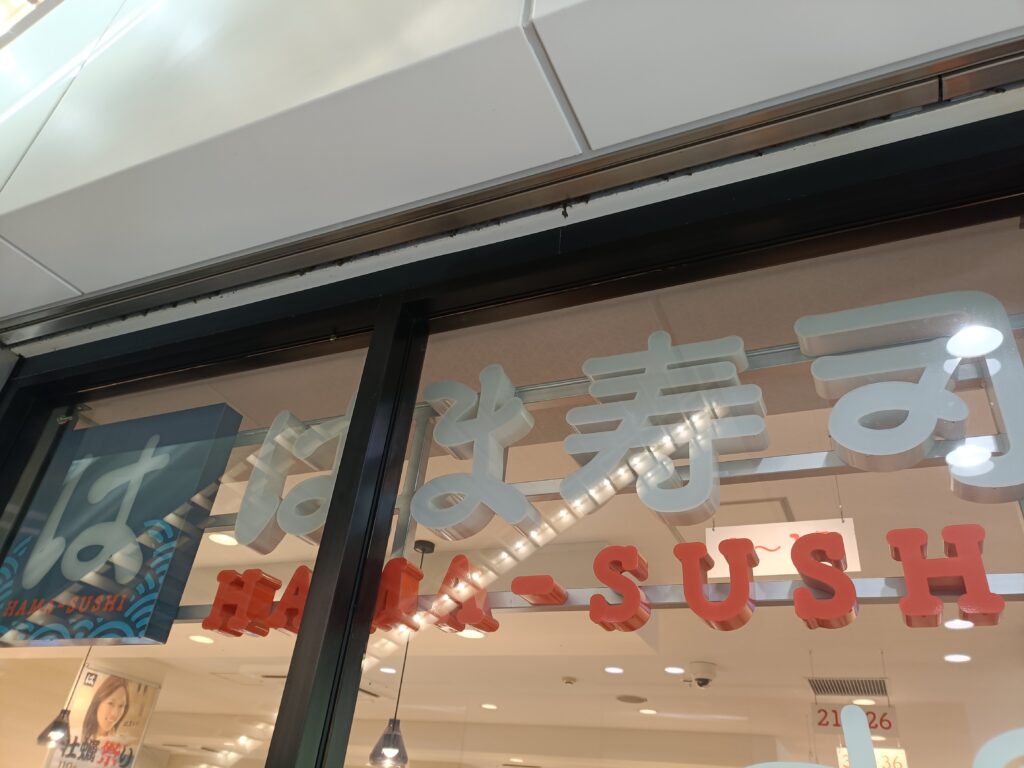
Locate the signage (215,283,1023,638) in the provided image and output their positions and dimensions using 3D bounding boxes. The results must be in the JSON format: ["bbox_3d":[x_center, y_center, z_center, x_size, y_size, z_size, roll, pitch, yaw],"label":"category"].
[{"bbox_3d":[0.122,0.234,1.757,1.909,0.702,0.115,-9,-36,23],"label":"signage"}]

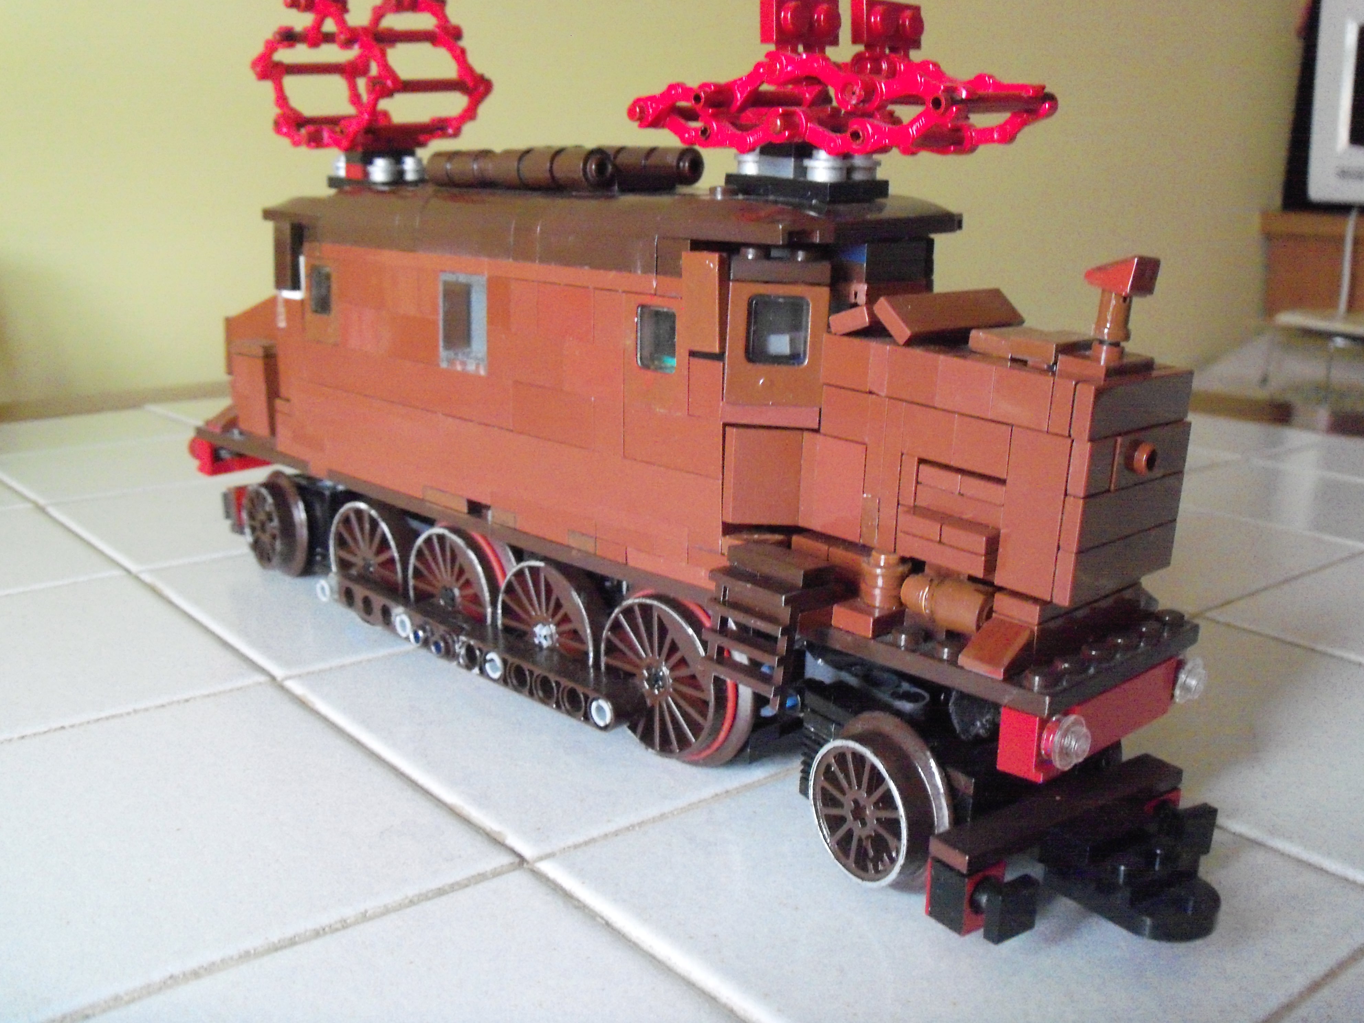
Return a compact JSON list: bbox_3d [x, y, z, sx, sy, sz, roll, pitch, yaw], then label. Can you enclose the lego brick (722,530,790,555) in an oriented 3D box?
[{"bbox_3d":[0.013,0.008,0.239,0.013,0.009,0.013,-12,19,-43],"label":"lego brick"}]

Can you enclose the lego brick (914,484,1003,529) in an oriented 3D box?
[{"bbox_3d":[0.044,-0.001,0.212,0.016,0.004,0.008,17,20,42],"label":"lego brick"}]

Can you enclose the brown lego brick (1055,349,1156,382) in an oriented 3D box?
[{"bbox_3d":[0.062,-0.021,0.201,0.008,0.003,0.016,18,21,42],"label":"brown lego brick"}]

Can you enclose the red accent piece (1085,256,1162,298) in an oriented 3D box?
[{"bbox_3d":[0.066,-0.036,0.206,0.008,0.006,0.008,-12,28,-44],"label":"red accent piece"}]

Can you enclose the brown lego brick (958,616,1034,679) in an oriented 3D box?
[{"bbox_3d":[0.046,0.020,0.202,0.008,0.006,0.008,-12,19,-43],"label":"brown lego brick"}]

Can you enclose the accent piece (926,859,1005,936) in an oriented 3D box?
[{"bbox_3d":[0.041,0.055,0.200,0.008,0.009,0.007,-9,17,-35],"label":"accent piece"}]

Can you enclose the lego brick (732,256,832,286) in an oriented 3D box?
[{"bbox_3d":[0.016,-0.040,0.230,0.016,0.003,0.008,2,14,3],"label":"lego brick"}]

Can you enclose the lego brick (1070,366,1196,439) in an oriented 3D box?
[{"bbox_3d":[0.067,-0.016,0.203,0.003,0.008,0.032,17,20,42],"label":"lego brick"}]

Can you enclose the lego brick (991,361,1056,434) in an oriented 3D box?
[{"bbox_3d":[0.052,-0.017,0.201,0.010,0.008,0.010,17,20,42],"label":"lego brick"}]

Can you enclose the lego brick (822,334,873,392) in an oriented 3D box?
[{"bbox_3d":[0.030,-0.024,0.220,0.010,0.008,0.010,-11,20,-44],"label":"lego brick"}]

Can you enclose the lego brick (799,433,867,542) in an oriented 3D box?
[{"bbox_3d":[0.027,-0.005,0.225,0.009,0.016,0.013,-11,20,-44],"label":"lego brick"}]

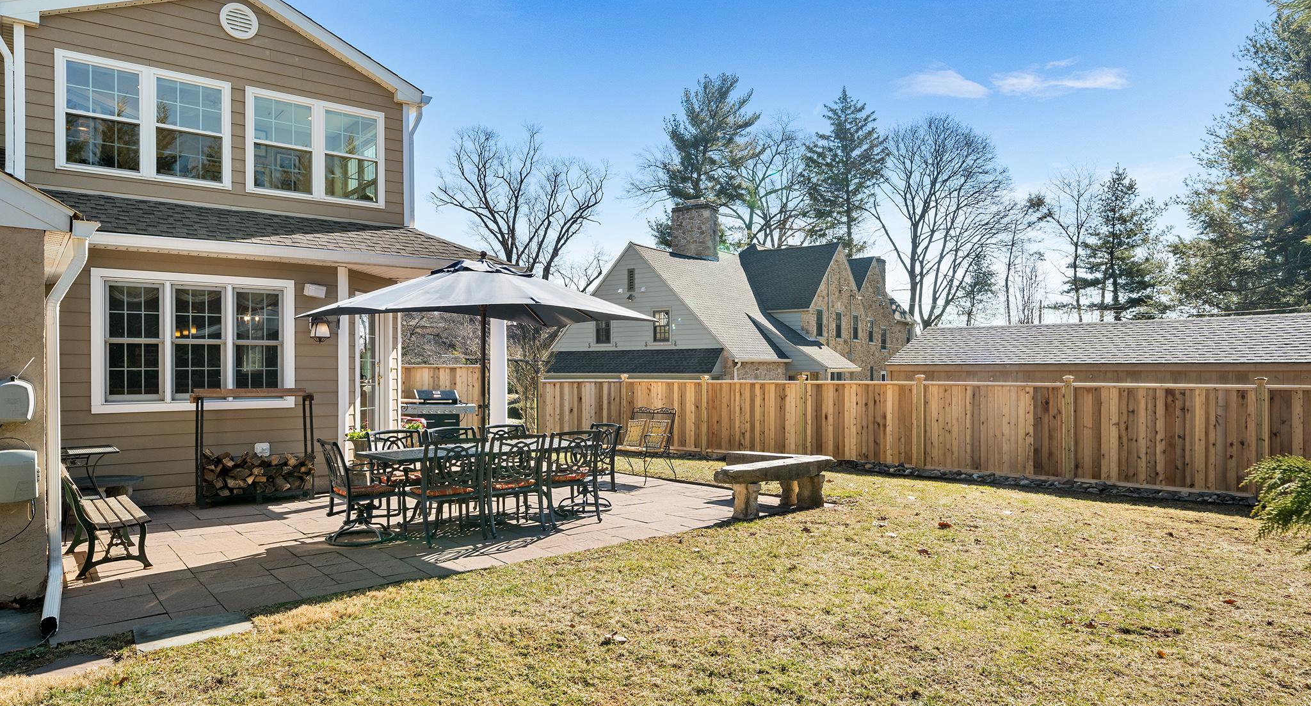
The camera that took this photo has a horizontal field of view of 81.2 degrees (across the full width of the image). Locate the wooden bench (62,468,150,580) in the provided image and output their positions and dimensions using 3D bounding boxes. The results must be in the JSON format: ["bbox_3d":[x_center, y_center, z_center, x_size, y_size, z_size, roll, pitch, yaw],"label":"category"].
[{"bbox_3d":[-4.569,1.314,6.288,0.600,0.800,1.380,1,-1,-42],"label":"wooden bench"}]

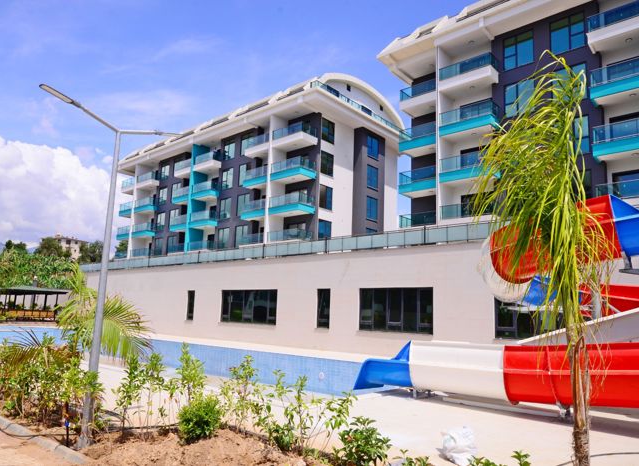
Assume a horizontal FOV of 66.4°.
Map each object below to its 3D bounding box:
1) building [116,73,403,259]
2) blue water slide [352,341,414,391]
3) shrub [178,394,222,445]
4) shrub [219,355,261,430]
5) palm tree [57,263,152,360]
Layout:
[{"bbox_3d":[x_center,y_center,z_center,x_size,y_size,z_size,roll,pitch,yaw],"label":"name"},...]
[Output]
[{"bbox_3d":[-8.235,-4.421,57.083,35.300,16.600,15.600,-7,-13,42],"label":"building"},{"bbox_3d":[1.575,2.840,10.401,1.500,1.100,1.000,-7,-13,42],"label":"blue water slide"},{"bbox_3d":[-1.446,2.250,6.012,0.520,0.530,0.500,2,-9,0],"label":"shrub"},{"bbox_3d":[-1.016,2.099,6.458,0.550,1.000,0.520,2,-9,0],"label":"shrub"},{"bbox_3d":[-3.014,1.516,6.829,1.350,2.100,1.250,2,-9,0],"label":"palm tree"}]

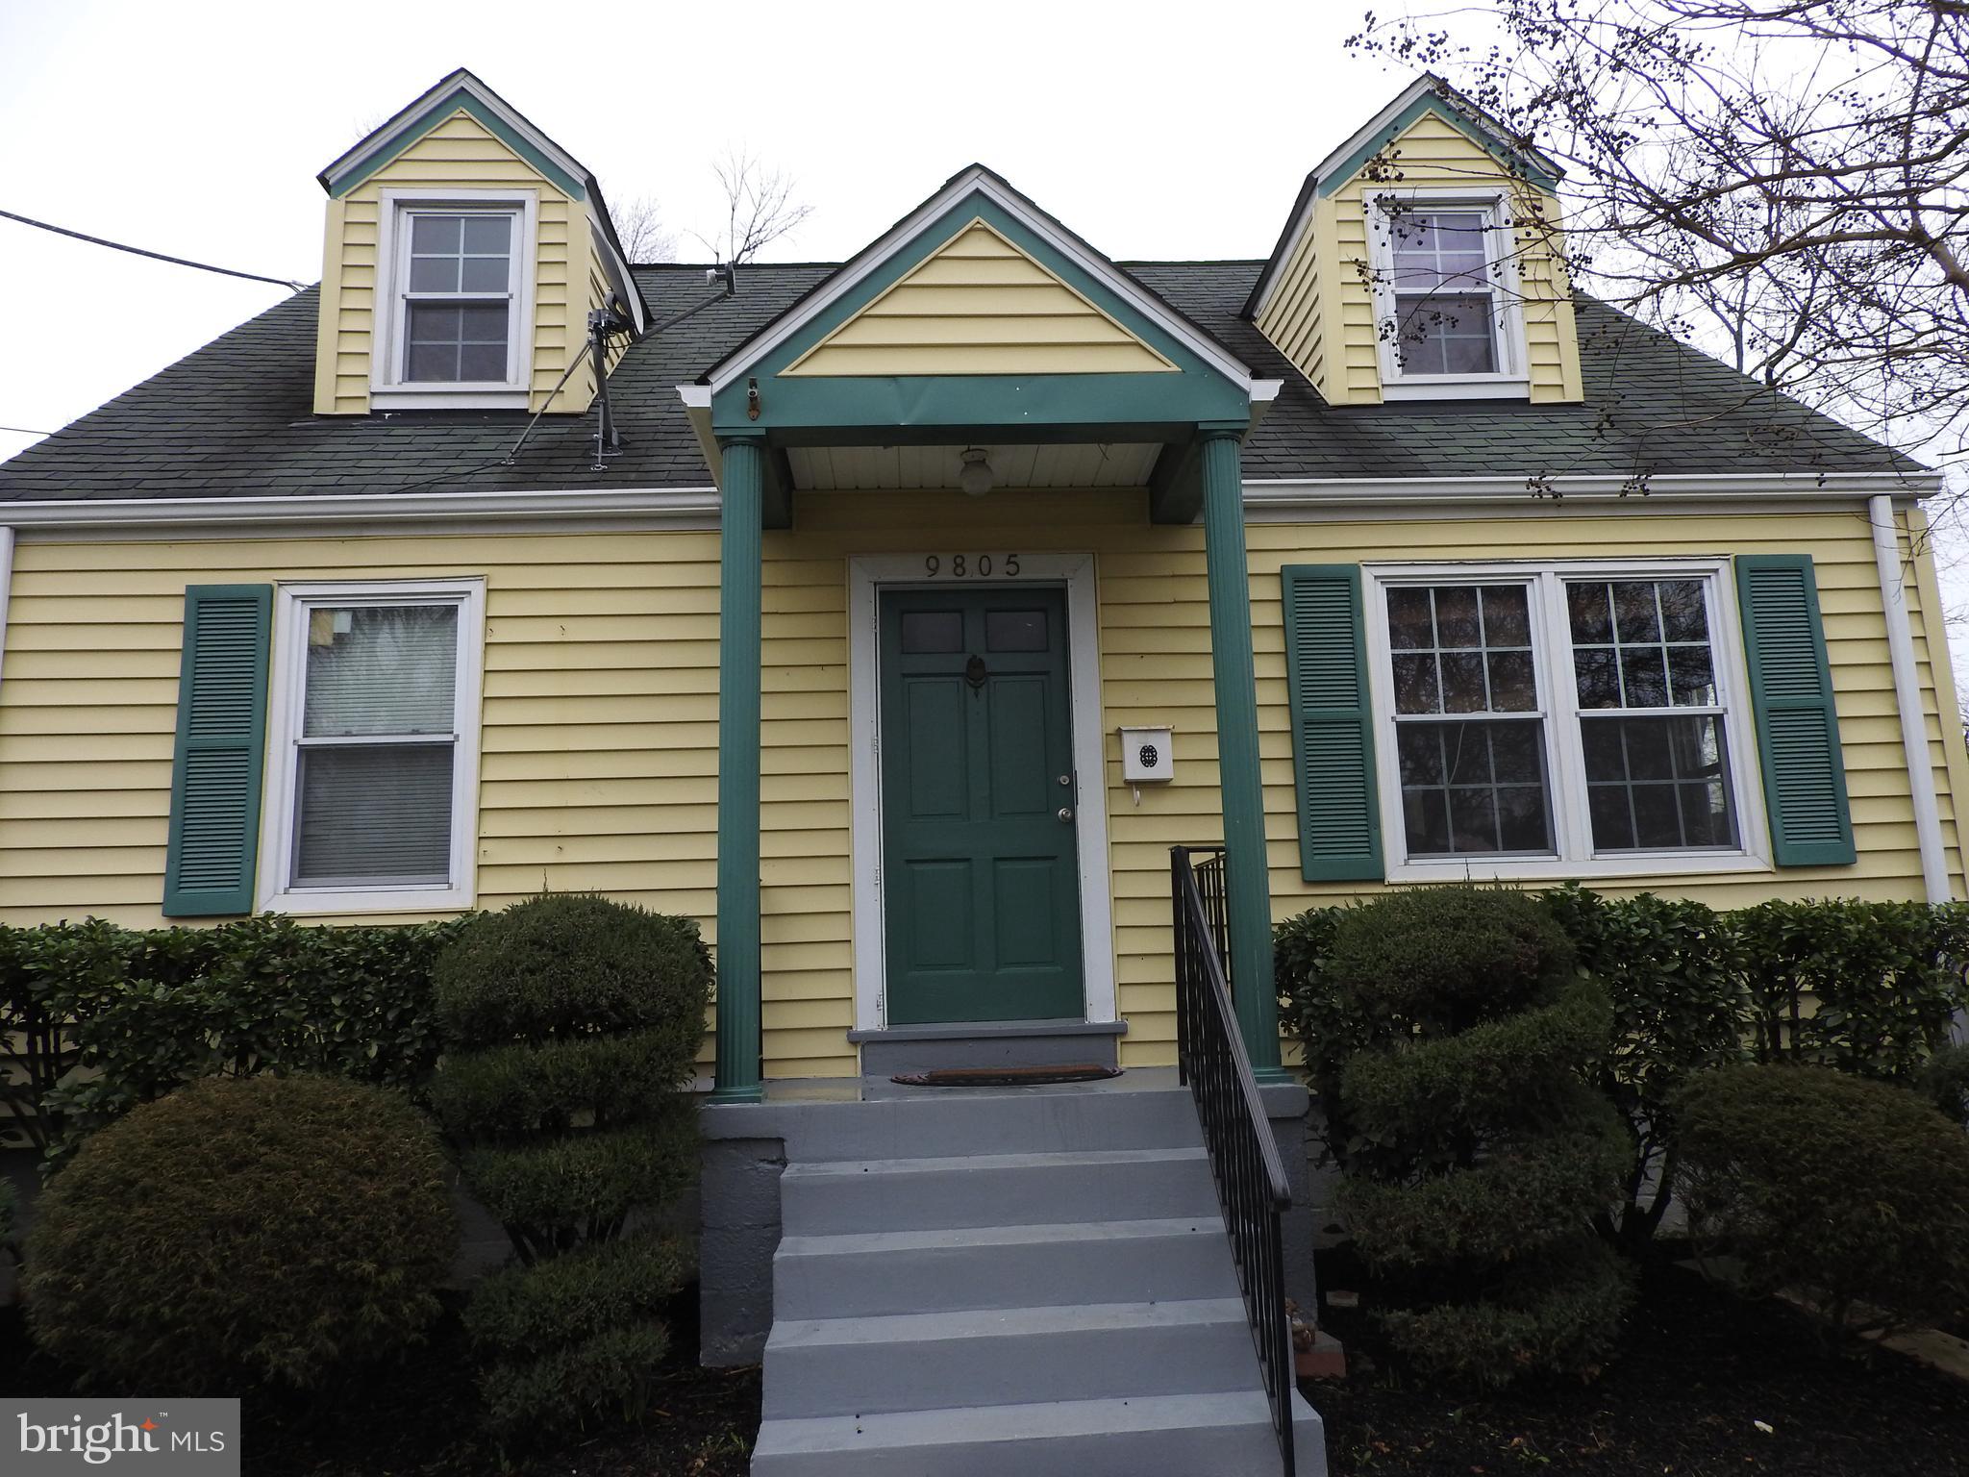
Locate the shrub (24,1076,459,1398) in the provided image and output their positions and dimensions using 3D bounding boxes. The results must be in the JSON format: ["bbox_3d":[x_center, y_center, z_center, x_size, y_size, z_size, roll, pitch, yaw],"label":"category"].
[{"bbox_3d":[-2.543,1.651,4.745,1.320,0.960,1.240,-1,-10,-3],"label":"shrub"}]

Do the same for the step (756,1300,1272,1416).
[{"bbox_3d":[0.110,1.731,3.836,1.425,0.180,0.280,-1,-10,-3],"label":"step"}]

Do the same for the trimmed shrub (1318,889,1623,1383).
[{"bbox_3d":[1.641,1.252,4.639,0.900,1.485,0.860,-1,-10,-3],"label":"trimmed shrub"}]

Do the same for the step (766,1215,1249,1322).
[{"bbox_3d":[0.088,1.602,4.138,1.420,0.180,0.290,-1,-10,-3],"label":"step"}]

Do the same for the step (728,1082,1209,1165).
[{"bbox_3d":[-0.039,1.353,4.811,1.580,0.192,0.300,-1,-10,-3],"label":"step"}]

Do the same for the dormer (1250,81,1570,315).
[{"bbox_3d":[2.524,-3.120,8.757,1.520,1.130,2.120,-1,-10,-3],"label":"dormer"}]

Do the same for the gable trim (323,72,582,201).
[{"bbox_3d":[-2.895,-3.330,7.497,1.495,0.805,0.140,-1,-10,-3],"label":"gable trim"}]

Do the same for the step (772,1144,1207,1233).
[{"bbox_3d":[0.063,1.478,4.469,1.420,0.180,0.320,-1,-10,-3],"label":"step"}]

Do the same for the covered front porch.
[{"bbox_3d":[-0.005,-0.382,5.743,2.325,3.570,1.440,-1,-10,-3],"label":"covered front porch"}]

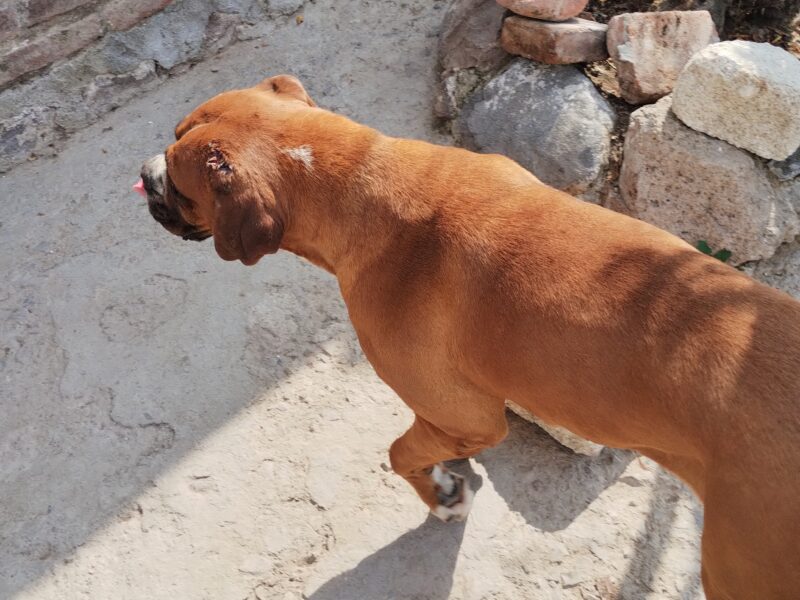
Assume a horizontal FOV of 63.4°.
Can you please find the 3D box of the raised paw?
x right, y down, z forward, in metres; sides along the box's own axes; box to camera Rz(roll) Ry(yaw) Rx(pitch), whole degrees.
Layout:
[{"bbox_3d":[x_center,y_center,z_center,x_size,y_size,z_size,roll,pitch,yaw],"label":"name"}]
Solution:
[{"bbox_3d":[0.084,0.308,1.040,0.060,0.080,0.050,-31,29,-21],"label":"raised paw"}]

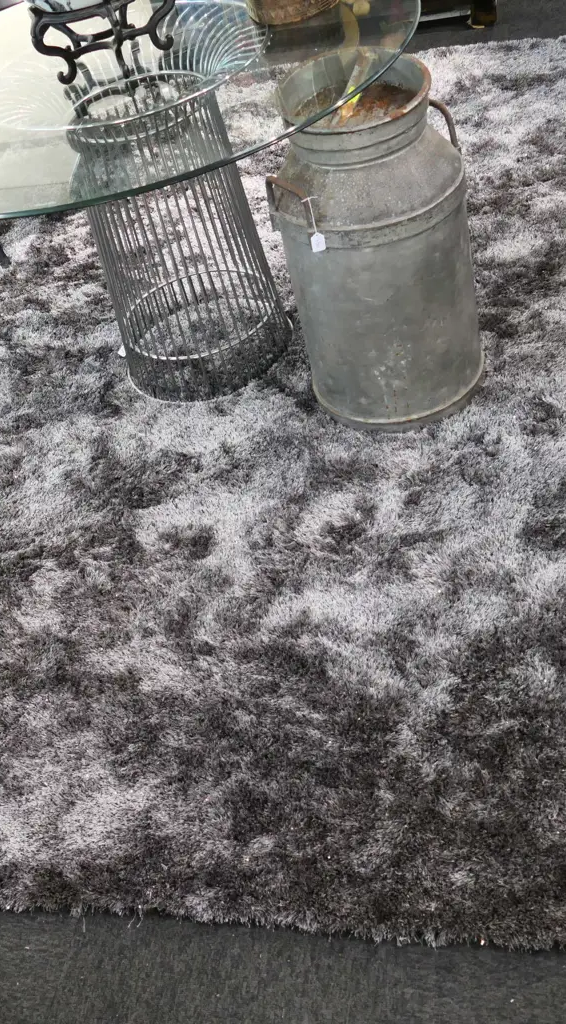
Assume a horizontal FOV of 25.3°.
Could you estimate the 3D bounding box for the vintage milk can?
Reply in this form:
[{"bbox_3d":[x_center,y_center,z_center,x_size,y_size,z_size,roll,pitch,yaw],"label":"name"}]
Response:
[{"bbox_3d":[0.188,-0.522,2.498,0.407,0.667,0.385,-8,44,8],"label":"vintage milk can"}]

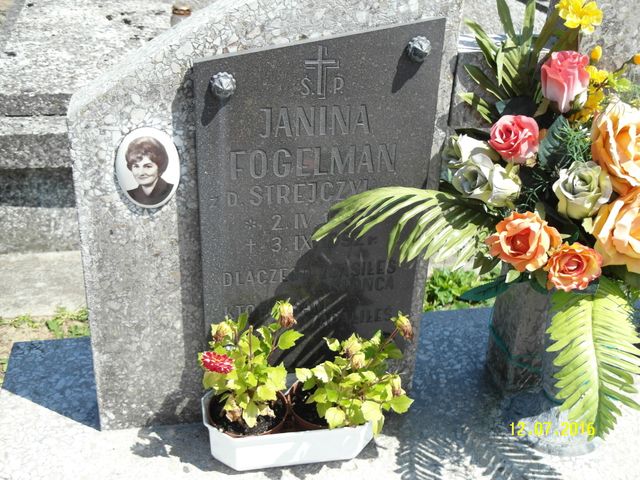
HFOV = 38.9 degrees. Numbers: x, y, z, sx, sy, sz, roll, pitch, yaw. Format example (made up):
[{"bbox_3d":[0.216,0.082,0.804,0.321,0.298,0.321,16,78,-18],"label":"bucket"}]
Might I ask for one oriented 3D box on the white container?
[{"bbox_3d":[-0.050,0.306,1.532,0.293,0.085,0.139,-4,32,-10],"label":"white container"}]

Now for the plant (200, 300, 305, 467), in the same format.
[{"bbox_3d":[-0.108,0.223,1.461,0.166,0.290,0.146,-4,32,-10],"label":"plant"}]

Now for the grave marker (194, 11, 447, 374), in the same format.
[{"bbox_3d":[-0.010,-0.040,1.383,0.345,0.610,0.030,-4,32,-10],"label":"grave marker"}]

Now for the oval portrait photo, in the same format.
[{"bbox_3d":[-0.246,-0.103,1.301,0.092,0.128,0.012,-4,32,-10],"label":"oval portrait photo"}]

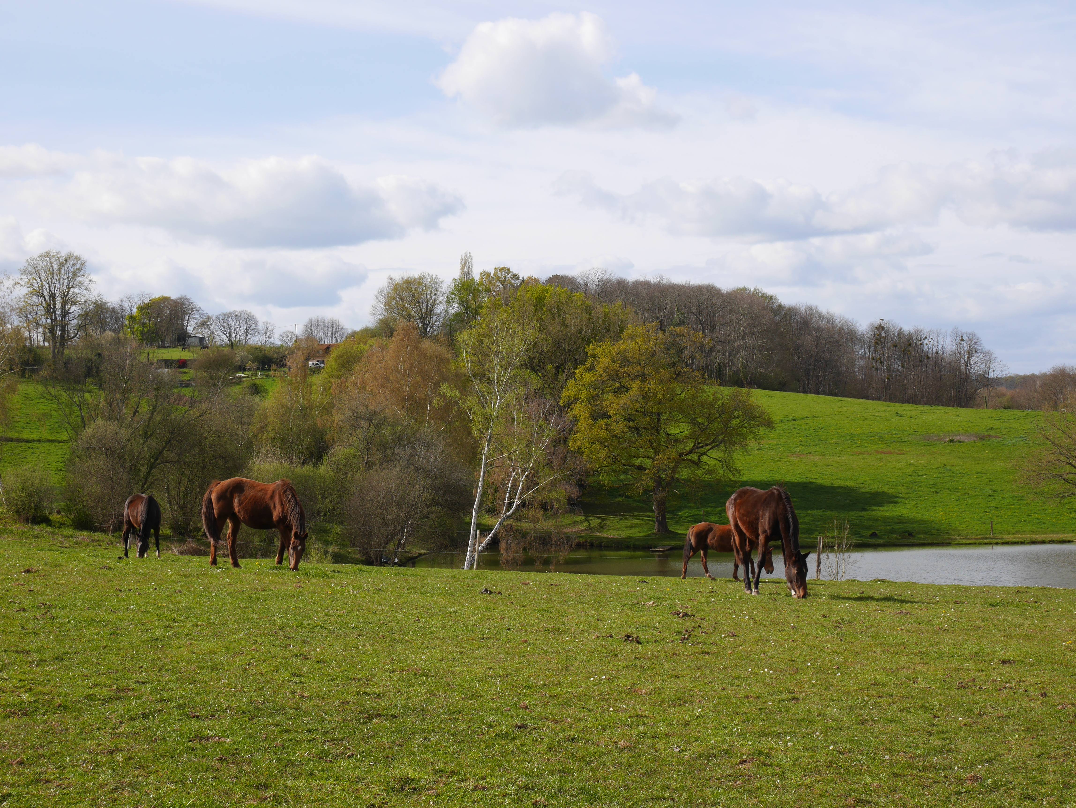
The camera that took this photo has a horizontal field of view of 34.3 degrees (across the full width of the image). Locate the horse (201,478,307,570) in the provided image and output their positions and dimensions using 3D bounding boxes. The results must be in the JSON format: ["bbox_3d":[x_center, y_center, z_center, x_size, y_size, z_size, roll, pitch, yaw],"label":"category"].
[{"bbox_3d":[-5.132,2.167,31.500,1.950,1.600,0.650,0,-1,16],"label":"horse"}]

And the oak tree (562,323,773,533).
[{"bbox_3d":[9.293,1.720,125.000,15.147,15.024,13.632,0,0,0],"label":"oak tree"}]

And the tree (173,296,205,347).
[{"bbox_3d":[-96.278,-22.824,480.000,9.300,14.200,9.000,0,-1,0],"label":"tree"}]

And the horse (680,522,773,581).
[{"bbox_3d":[4.779,3.727,44.000,2.300,1.508,0.560,0,0,13],"label":"horse"}]

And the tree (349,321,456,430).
[{"bbox_3d":[-7.562,1.030,97.000,6.200,11.200,6.000,0,-1,0],"label":"tree"}]

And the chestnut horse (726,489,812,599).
[{"bbox_3d":[3.433,2.046,26.000,0.620,1.620,2.200,0,-1,-17],"label":"chestnut horse"}]

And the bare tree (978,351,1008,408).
[{"bbox_3d":[84.957,-4.550,325.000,5.800,11.000,5.600,0,-1,0],"label":"bare tree"}]

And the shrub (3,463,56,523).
[{"bbox_3d":[-18.416,3.254,63.000,1.886,2.129,1.791,0,0,0],"label":"shrub"}]

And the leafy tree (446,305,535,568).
[{"bbox_3d":[-1.395,1.043,54.000,2.900,8.200,2.800,0,-1,0],"label":"leafy tree"}]

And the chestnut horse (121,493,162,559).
[{"bbox_3d":[-9.694,2.975,42.500,0.600,1.600,2.100,0,-1,-27],"label":"chestnut horse"}]

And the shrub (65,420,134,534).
[{"bbox_3d":[-15.372,2.547,61.000,2.444,3.975,2.322,0,0,0],"label":"shrub"}]

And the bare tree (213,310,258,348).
[{"bbox_3d":[-81.570,-20.305,470.000,12.253,10.663,11.640,0,0,0],"label":"bare tree"}]

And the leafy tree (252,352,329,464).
[{"bbox_3d":[-18.483,0.282,130.000,5.774,8.346,5.485,0,0,0],"label":"leafy tree"}]

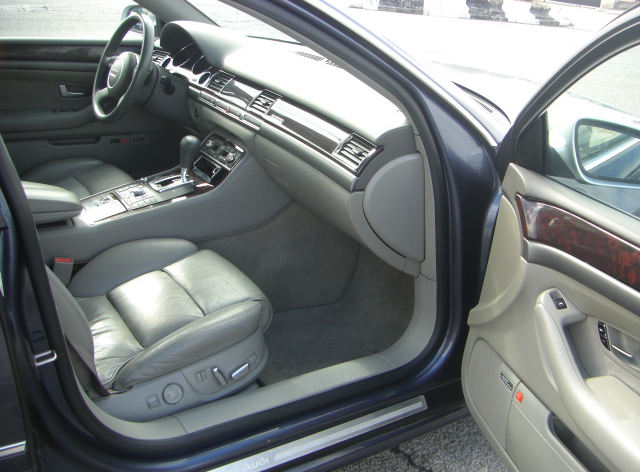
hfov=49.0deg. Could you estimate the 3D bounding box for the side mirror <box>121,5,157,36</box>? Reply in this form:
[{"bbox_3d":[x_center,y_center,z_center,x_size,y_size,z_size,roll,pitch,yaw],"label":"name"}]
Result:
[{"bbox_3d":[-0.722,-0.864,2.824,0.110,0.130,0.195,-9,29,-36],"label":"side mirror"}]

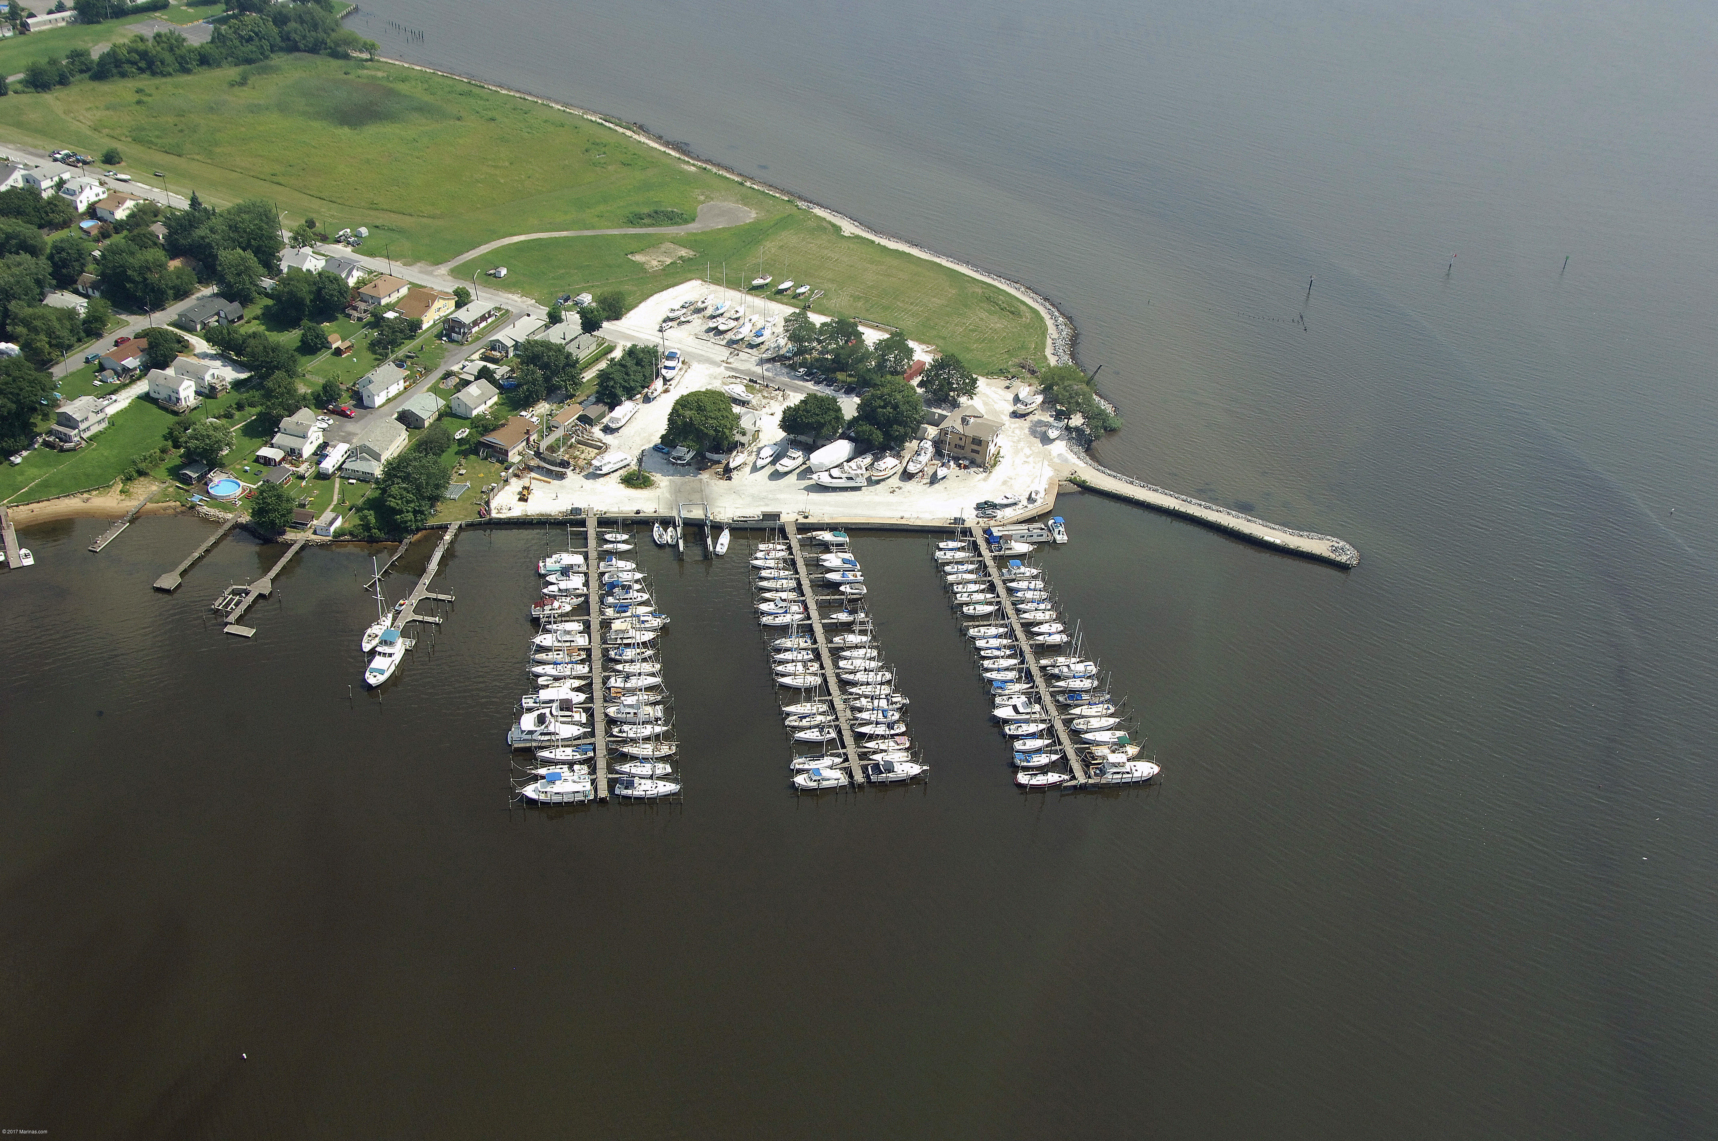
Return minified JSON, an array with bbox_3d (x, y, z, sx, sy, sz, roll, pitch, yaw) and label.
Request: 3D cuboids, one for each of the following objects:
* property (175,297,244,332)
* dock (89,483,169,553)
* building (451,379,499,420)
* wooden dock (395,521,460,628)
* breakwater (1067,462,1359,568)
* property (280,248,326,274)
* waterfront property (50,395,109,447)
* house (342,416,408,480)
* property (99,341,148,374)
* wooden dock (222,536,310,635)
[{"bbox_3d":[-170.795,-67.647,453.125,12.680,4.300,11.970,19,37,19],"label":"property"},{"bbox_3d":[-158.400,-11.150,373.170,2.400,1.800,26.820,10,34,9],"label":"dock"},{"bbox_3d":[-95.675,-43.100,426.194,6.680,5.630,10.350,19,37,19],"label":"building"},{"bbox_3d":[-87.366,2.058,360.696,9.208,1.400,44.677,7,33,3],"label":"wooden dock"},{"bbox_3d":[85.356,-13.612,413.134,71.000,2.200,15.000,20,37,20],"label":"breakwater"},{"bbox_3d":[-156.001,-87.148,481.593,7.570,6.110,8.920,19,37,19],"label":"property"},{"bbox_3d":[-180.294,-35.179,395.763,7.600,6.400,11.000,15,34,16],"label":"waterfront property"},{"bbox_3d":[-111.189,-28.059,394.200,8.800,5.900,18.500,10,33,8],"label":"house"},{"bbox_3d":[-180.880,-54.250,426.780,7.500,3.800,12.120,20,37,22],"label":"property"},{"bbox_3d":[-120.653,3.107,354.981,8.411,1.400,36.001,10,33,8],"label":"wooden dock"}]

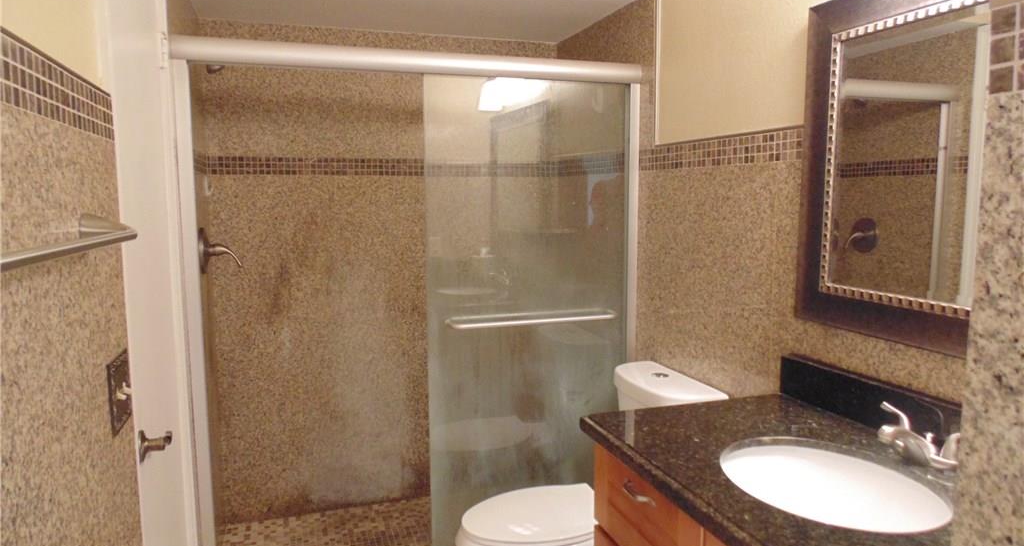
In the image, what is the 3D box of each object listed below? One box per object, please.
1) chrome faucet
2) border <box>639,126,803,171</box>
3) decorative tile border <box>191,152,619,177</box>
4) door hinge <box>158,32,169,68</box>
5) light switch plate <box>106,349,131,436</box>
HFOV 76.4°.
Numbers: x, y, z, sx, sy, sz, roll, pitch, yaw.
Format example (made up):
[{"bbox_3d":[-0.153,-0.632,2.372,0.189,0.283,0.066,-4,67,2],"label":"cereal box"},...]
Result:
[{"bbox_3d":[0.762,0.321,1.247,0.160,0.096,0.200,-2,7,-19],"label":"chrome faucet"},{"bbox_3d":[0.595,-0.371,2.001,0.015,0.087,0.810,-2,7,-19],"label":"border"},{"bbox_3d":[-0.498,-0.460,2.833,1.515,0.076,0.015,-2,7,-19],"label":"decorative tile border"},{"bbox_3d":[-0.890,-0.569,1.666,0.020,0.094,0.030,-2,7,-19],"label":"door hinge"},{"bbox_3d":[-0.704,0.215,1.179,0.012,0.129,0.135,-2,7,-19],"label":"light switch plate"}]

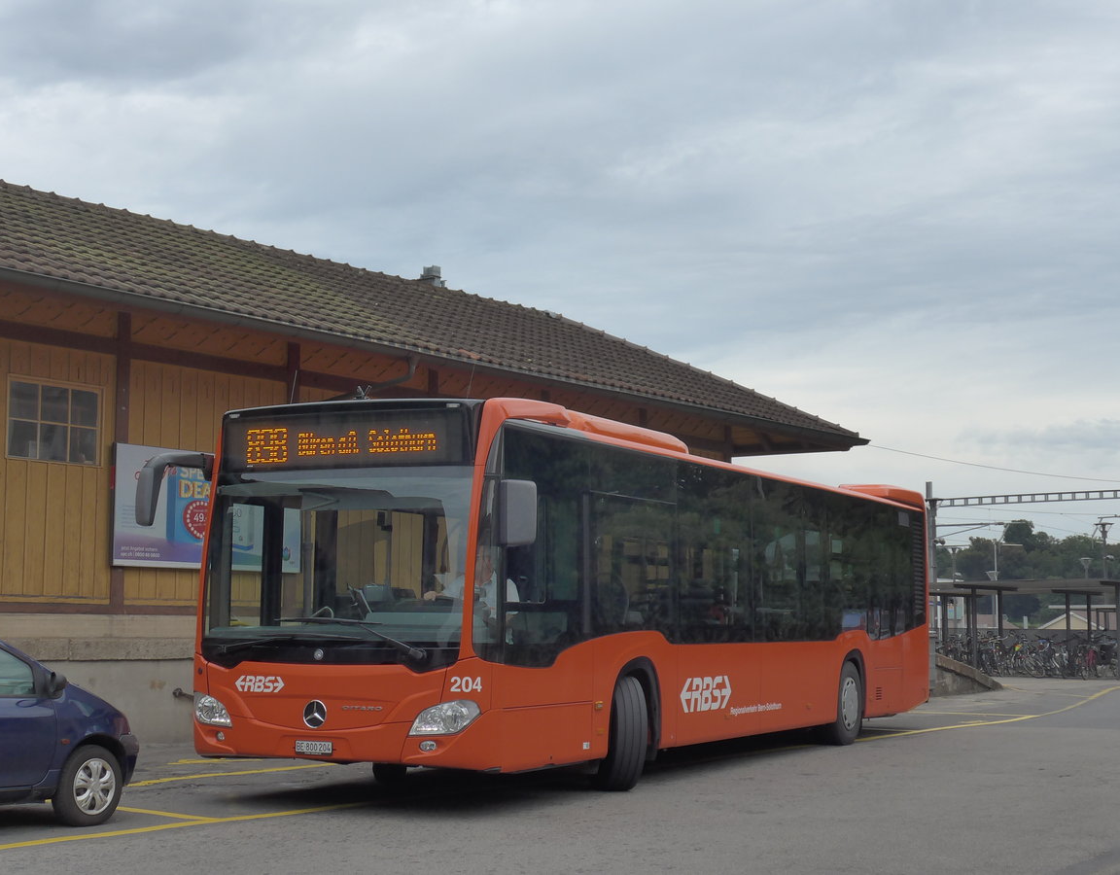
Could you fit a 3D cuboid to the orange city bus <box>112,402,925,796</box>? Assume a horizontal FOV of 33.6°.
[{"bbox_3d":[0.920,1.666,18.776,2.720,3.120,12.140,-2,-6,26],"label":"orange city bus"}]

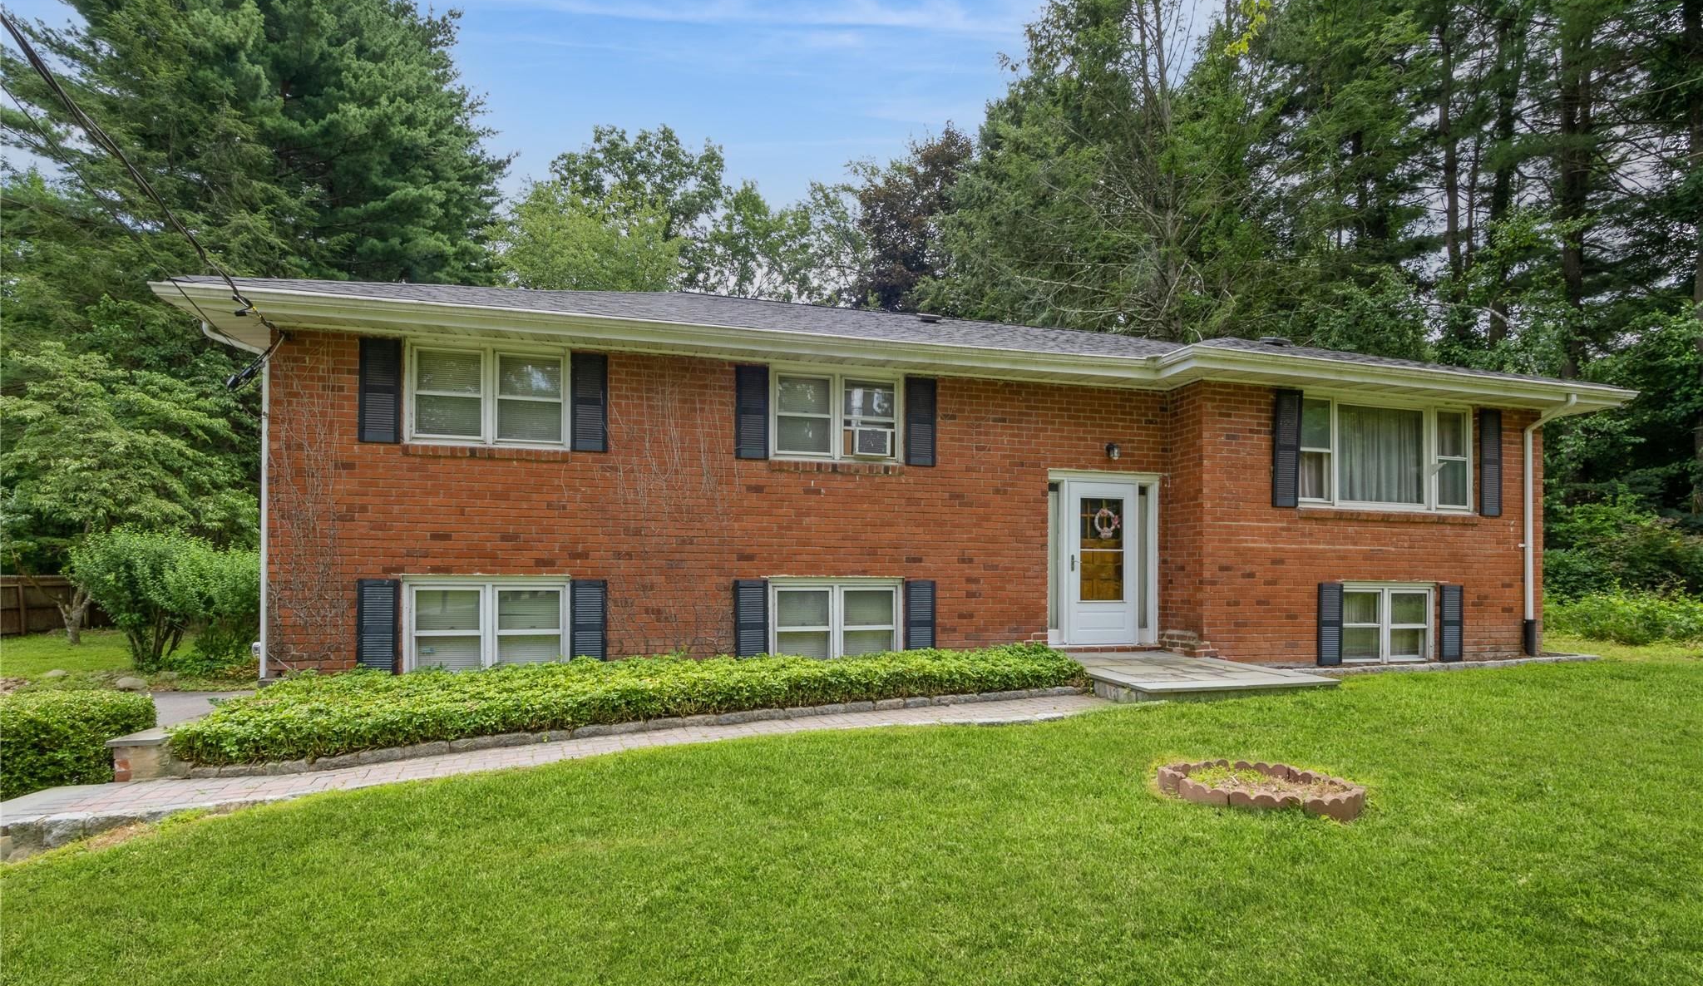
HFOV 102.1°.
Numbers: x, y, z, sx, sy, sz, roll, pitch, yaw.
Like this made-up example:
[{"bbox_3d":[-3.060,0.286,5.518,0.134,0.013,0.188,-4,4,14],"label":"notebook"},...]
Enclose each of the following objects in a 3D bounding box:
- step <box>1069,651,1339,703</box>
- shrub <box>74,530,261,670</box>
[{"bbox_3d":[3.340,1.950,7.400,2.150,0.200,2.400,2,-4,-13],"label":"step"},{"bbox_3d":[-10.100,1.570,10.100,2.300,2.050,2.100,2,-4,-13],"label":"shrub"}]

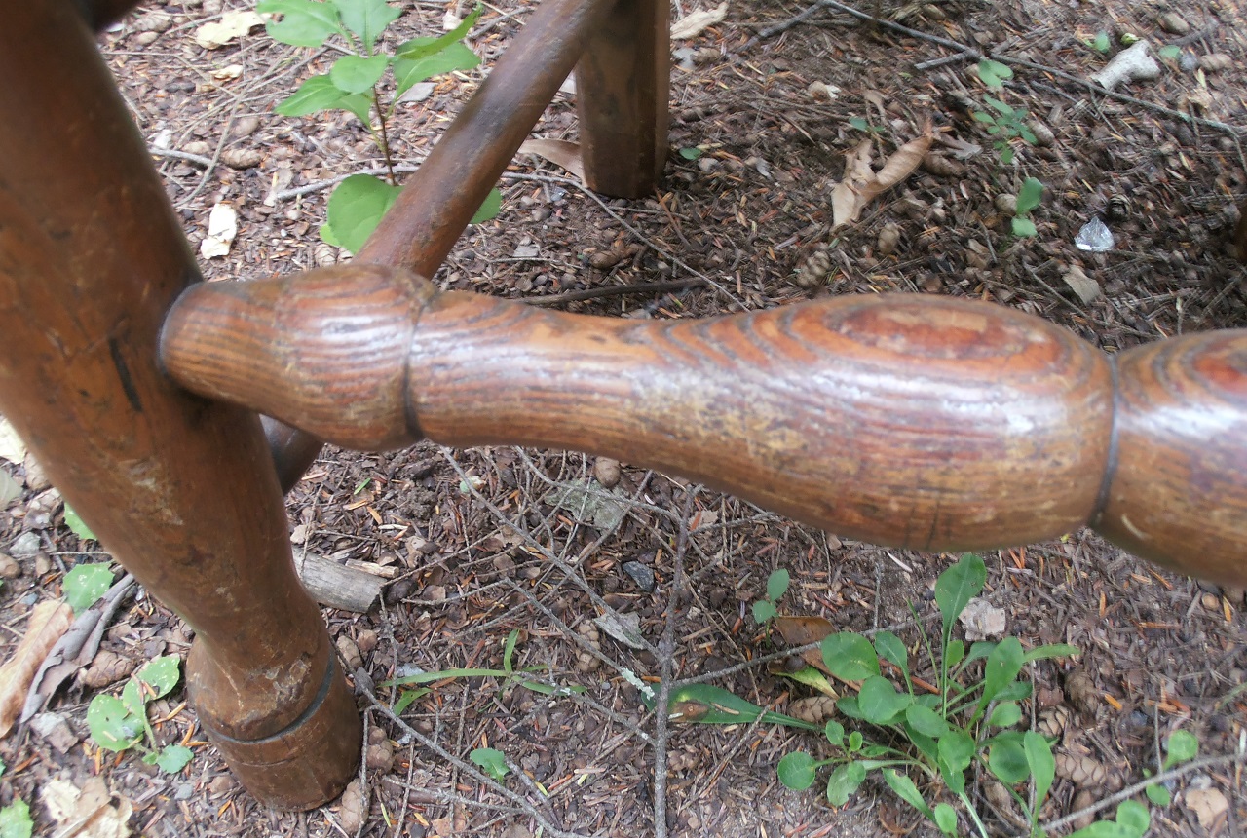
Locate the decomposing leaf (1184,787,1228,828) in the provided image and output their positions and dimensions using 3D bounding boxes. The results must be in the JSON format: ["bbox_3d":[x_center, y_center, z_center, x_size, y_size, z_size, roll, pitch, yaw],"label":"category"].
[{"bbox_3d":[0.200,0.132,0.406,0.012,0.004,0.013,-13,49,-11],"label":"decomposing leaf"}]

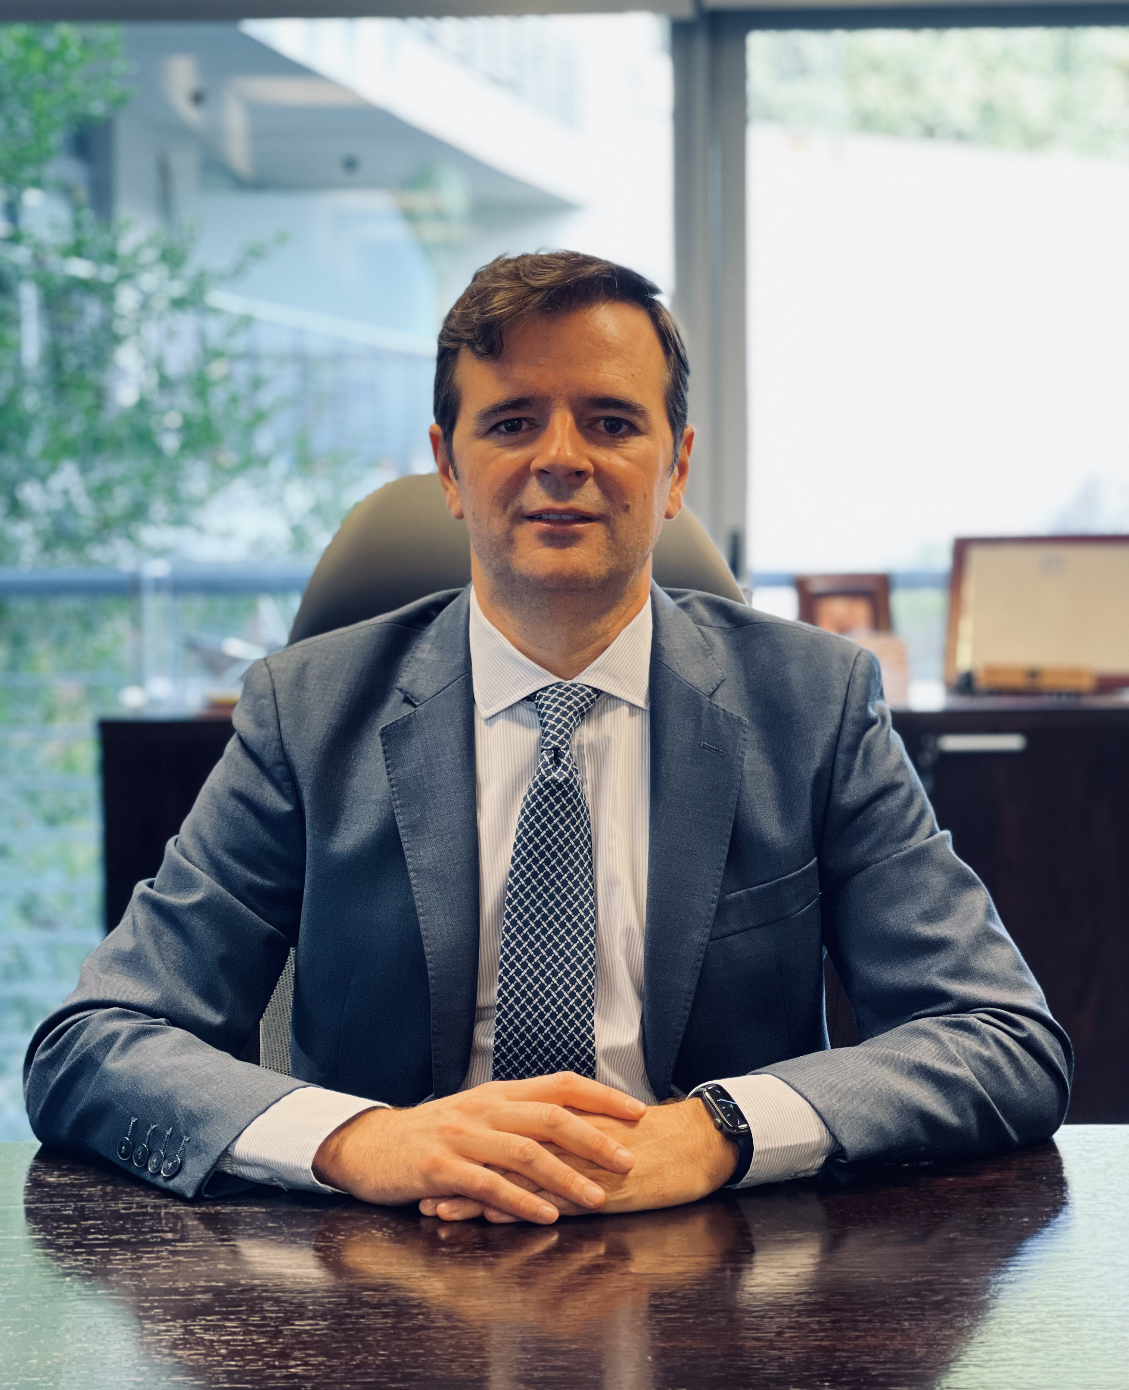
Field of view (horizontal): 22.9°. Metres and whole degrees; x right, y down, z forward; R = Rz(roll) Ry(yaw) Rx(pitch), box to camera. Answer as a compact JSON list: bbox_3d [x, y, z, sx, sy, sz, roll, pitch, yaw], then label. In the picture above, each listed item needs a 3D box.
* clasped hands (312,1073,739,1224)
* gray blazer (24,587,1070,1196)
[{"bbox_3d":[-0.023,0.260,1.672,0.255,0.078,0.138,0,6,0],"label":"clasped hands"},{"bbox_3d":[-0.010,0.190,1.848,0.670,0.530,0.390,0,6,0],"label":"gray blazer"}]

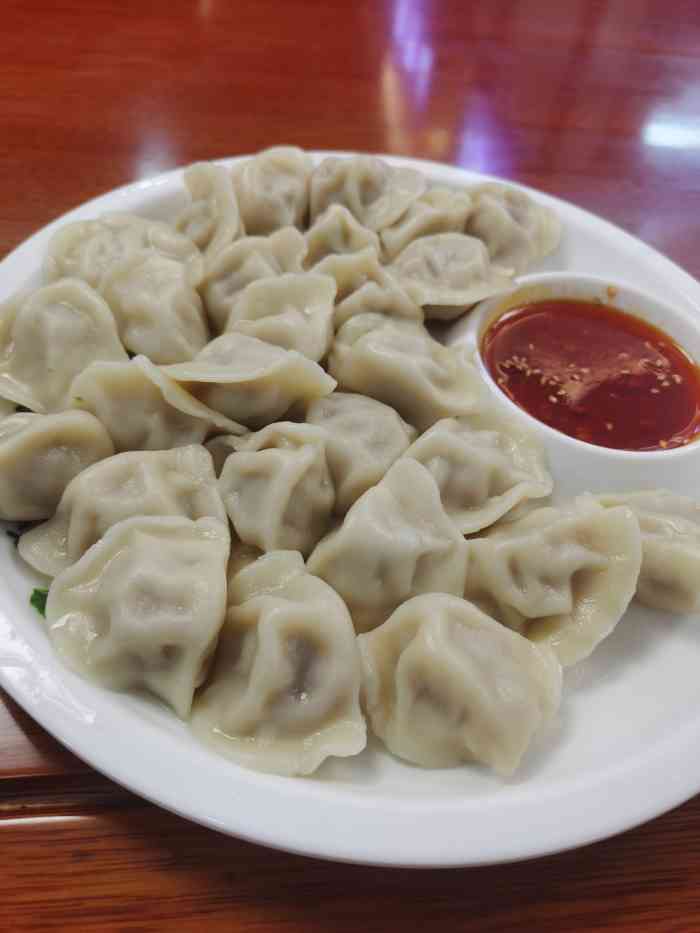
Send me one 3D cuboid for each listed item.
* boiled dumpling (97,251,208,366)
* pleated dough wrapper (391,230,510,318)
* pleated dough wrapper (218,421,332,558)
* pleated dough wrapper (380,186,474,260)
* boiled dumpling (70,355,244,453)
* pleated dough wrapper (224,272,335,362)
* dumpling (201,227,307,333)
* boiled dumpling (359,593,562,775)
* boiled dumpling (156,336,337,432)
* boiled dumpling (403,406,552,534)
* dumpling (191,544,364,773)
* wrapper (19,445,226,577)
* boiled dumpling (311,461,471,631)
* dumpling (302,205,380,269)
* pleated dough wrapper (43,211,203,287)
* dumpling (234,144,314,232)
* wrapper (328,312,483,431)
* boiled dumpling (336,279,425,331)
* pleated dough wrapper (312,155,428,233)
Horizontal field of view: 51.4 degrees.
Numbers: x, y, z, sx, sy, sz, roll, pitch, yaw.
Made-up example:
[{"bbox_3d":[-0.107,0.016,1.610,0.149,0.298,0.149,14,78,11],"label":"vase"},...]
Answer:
[{"bbox_3d":[-0.069,-0.057,0.259,0.038,0.029,0.047,1,52,-7],"label":"boiled dumpling"},{"bbox_3d":[0.040,-0.075,0.285,0.051,0.026,0.040,4,51,-5],"label":"pleated dough wrapper"},{"bbox_3d":[-0.023,0.008,0.230,0.037,0.032,0.046,5,52,-3],"label":"pleated dough wrapper"},{"bbox_3d":[0.036,-0.110,0.331,0.048,0.028,0.040,-3,52,-9],"label":"pleated dough wrapper"},{"bbox_3d":[-0.061,-0.019,0.230,0.051,0.029,0.037,28,53,14],"label":"boiled dumpling"},{"bbox_3d":[-0.026,-0.054,0.275,0.044,0.030,0.042,9,52,0],"label":"pleated dough wrapper"},{"bbox_3d":[-0.038,-0.076,0.298,0.050,0.028,0.034,-33,64,-29],"label":"dumpling"},{"bbox_3d":[0.030,0.058,0.199,0.052,0.029,0.046,7,51,-3],"label":"boiled dumpling"},{"bbox_3d":[-0.035,-0.029,0.251,0.061,0.028,0.035,5,52,-4],"label":"boiled dumpling"},{"bbox_3d":[0.041,0.001,0.235,0.051,0.029,0.041,-7,53,-14],"label":"boiled dumpling"},{"bbox_3d":[-0.019,0.052,0.198,0.044,0.029,0.059,4,51,-5],"label":"dumpling"},{"bbox_3d":[-0.064,0.014,0.209,0.060,0.031,0.044,-4,53,-11],"label":"wrapper"},{"bbox_3d":[0.011,0.023,0.211,0.047,0.034,0.046,-5,53,-12],"label":"boiled dumpling"},{"bbox_3d":[-0.003,-0.092,0.296,0.034,0.028,0.043,3,52,-6],"label":"dumpling"},{"bbox_3d":[-0.092,-0.087,0.298,0.061,0.026,0.040,9,52,0],"label":"pleated dough wrapper"},{"bbox_3d":[-0.035,-0.126,0.336,0.038,0.033,0.048,5,52,-3],"label":"dumpling"},{"bbox_3d":[0.020,-0.036,0.268,0.038,0.029,0.060,-36,64,-29],"label":"wrapper"},{"bbox_3d":[0.011,-0.055,0.271,0.043,0.028,0.035,7,51,-3],"label":"boiled dumpling"},{"bbox_3d":[0.009,-0.128,0.343,0.055,0.028,0.043,5,52,-3],"label":"pleated dough wrapper"}]

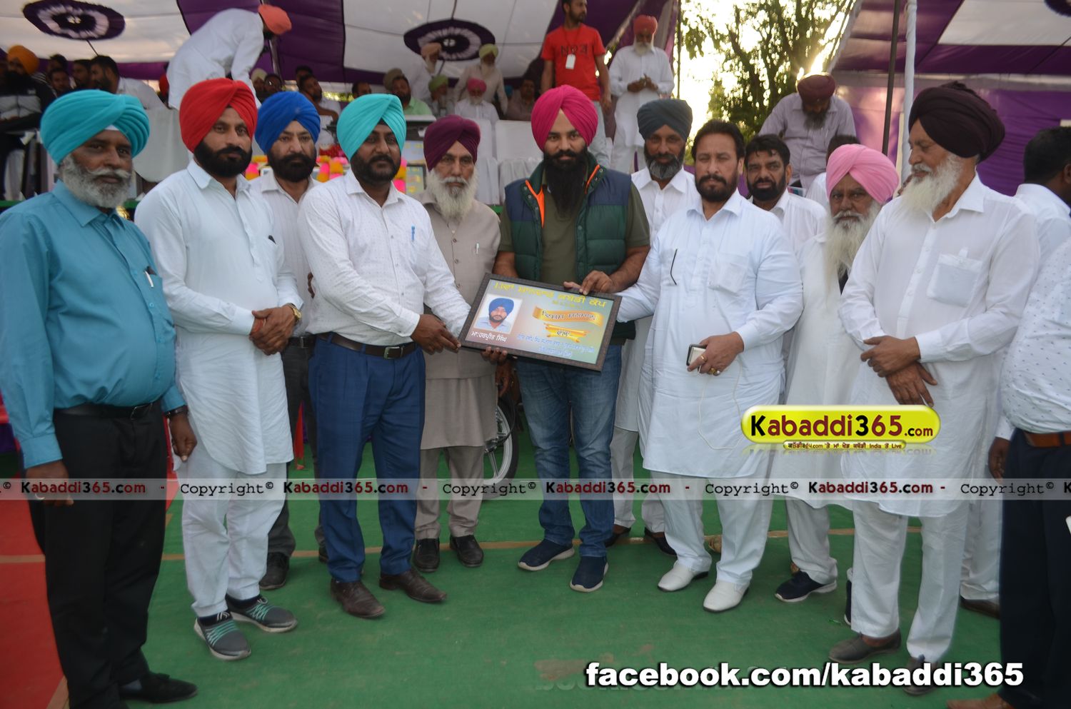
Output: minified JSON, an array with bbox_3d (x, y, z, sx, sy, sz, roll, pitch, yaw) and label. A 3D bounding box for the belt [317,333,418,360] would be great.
[{"bbox_3d":[-0.589,-0.042,2.840,0.380,0.080,0.290,-6,13,-33],"label":"belt"}]

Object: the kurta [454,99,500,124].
[{"bbox_3d":[-0.677,-2.642,9.200,0.520,0.620,0.380,1,11,-2],"label":"kurta"}]

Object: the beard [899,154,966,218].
[{"bbox_3d":[1.174,-0.502,2.370,0.150,0.190,0.150,-1,9,-12],"label":"beard"}]

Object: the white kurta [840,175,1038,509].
[{"bbox_3d":[1.227,-0.046,2.476,0.500,0.970,0.410,10,13,41],"label":"white kurta"}]

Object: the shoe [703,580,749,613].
[{"bbox_3d":[0.722,0.861,2.986,0.100,0.100,0.280,9,12,42],"label":"shoe"}]

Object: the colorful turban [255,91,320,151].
[{"bbox_3d":[-0.915,-0.860,2.947,0.230,0.210,0.265,-4,5,-26],"label":"colorful turban"}]

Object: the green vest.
[{"bbox_3d":[0.127,-0.402,3.006,0.490,0.680,0.300,2,9,8],"label":"green vest"}]

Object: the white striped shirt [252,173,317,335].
[{"bbox_3d":[-0.919,-0.373,3.000,0.480,0.640,0.280,-2,11,-16],"label":"white striped shirt"}]

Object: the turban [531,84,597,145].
[{"bbox_3d":[0.105,-0.879,2.953,0.235,0.220,0.265,1,4,0],"label":"turban"}]

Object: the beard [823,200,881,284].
[{"bbox_3d":[1.075,-0.378,2.720,0.190,0.290,0.150,9,14,37],"label":"beard"}]

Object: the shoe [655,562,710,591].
[{"bbox_3d":[0.600,0.836,3.166,0.280,0.100,0.105,-7,13,-35],"label":"shoe"}]

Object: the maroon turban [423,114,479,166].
[{"bbox_3d":[-0.330,-0.847,3.180,0.210,0.210,0.255,-1,9,-13],"label":"maroon turban"}]

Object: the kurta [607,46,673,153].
[{"bbox_3d":[1.004,-2.429,7.600,0.600,1.000,0.380,2,9,7],"label":"kurta"}]

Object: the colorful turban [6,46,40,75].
[{"bbox_3d":[-4.284,-2.456,6.700,0.250,0.225,0.265,-1,11,-10],"label":"colorful turban"}]

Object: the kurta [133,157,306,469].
[{"bbox_3d":[-1.000,-0.125,2.537,0.490,0.960,0.350,-7,11,-39],"label":"kurta"}]

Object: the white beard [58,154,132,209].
[{"bbox_3d":[-1.138,-0.448,2.070,0.130,0.145,0.155,7,11,36],"label":"white beard"}]

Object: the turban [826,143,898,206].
[{"bbox_3d":[1.144,-0.629,2.800,0.240,0.200,0.260,9,14,37],"label":"turban"}]

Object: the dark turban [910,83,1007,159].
[{"bbox_3d":[1.227,-0.676,2.330,0.275,0.210,0.235,-1,11,-12],"label":"dark turban"}]

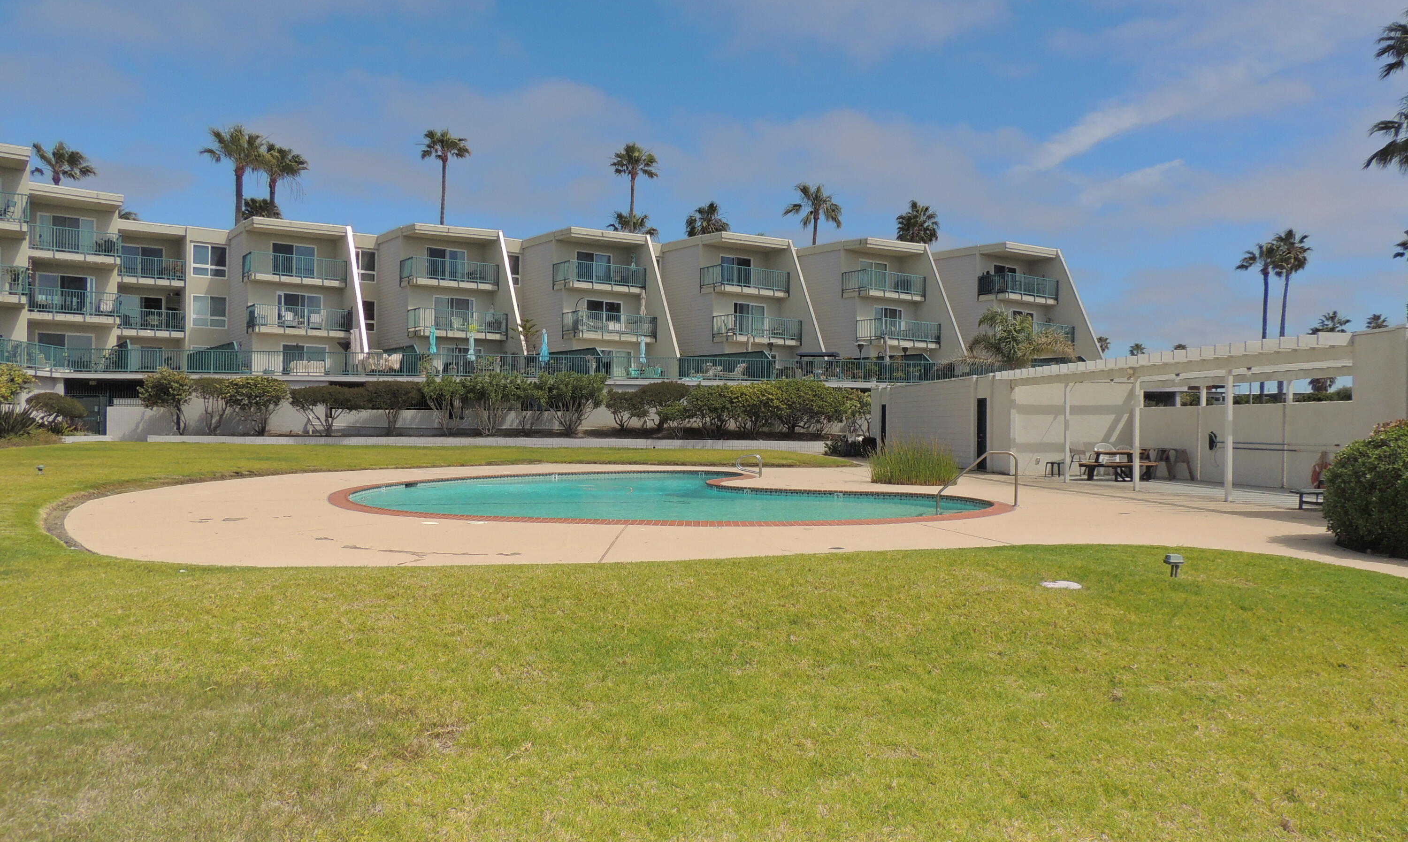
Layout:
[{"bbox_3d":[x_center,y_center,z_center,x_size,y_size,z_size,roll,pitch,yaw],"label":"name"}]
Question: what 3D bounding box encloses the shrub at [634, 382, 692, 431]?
[{"bbox_3d":[-1.897,-0.666,45.500,2.615,2.307,2.400,1,0,0],"label":"shrub"}]

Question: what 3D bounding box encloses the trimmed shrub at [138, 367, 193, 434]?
[{"bbox_3d":[-24.178,-0.938,43.836,2.470,3.013,2.346,1,0,-7],"label":"trimmed shrub"}]

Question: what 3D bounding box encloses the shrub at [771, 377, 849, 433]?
[{"bbox_3d":[4.864,-0.688,45.200,3.565,2.546,3.000,1,0,0],"label":"shrub"}]

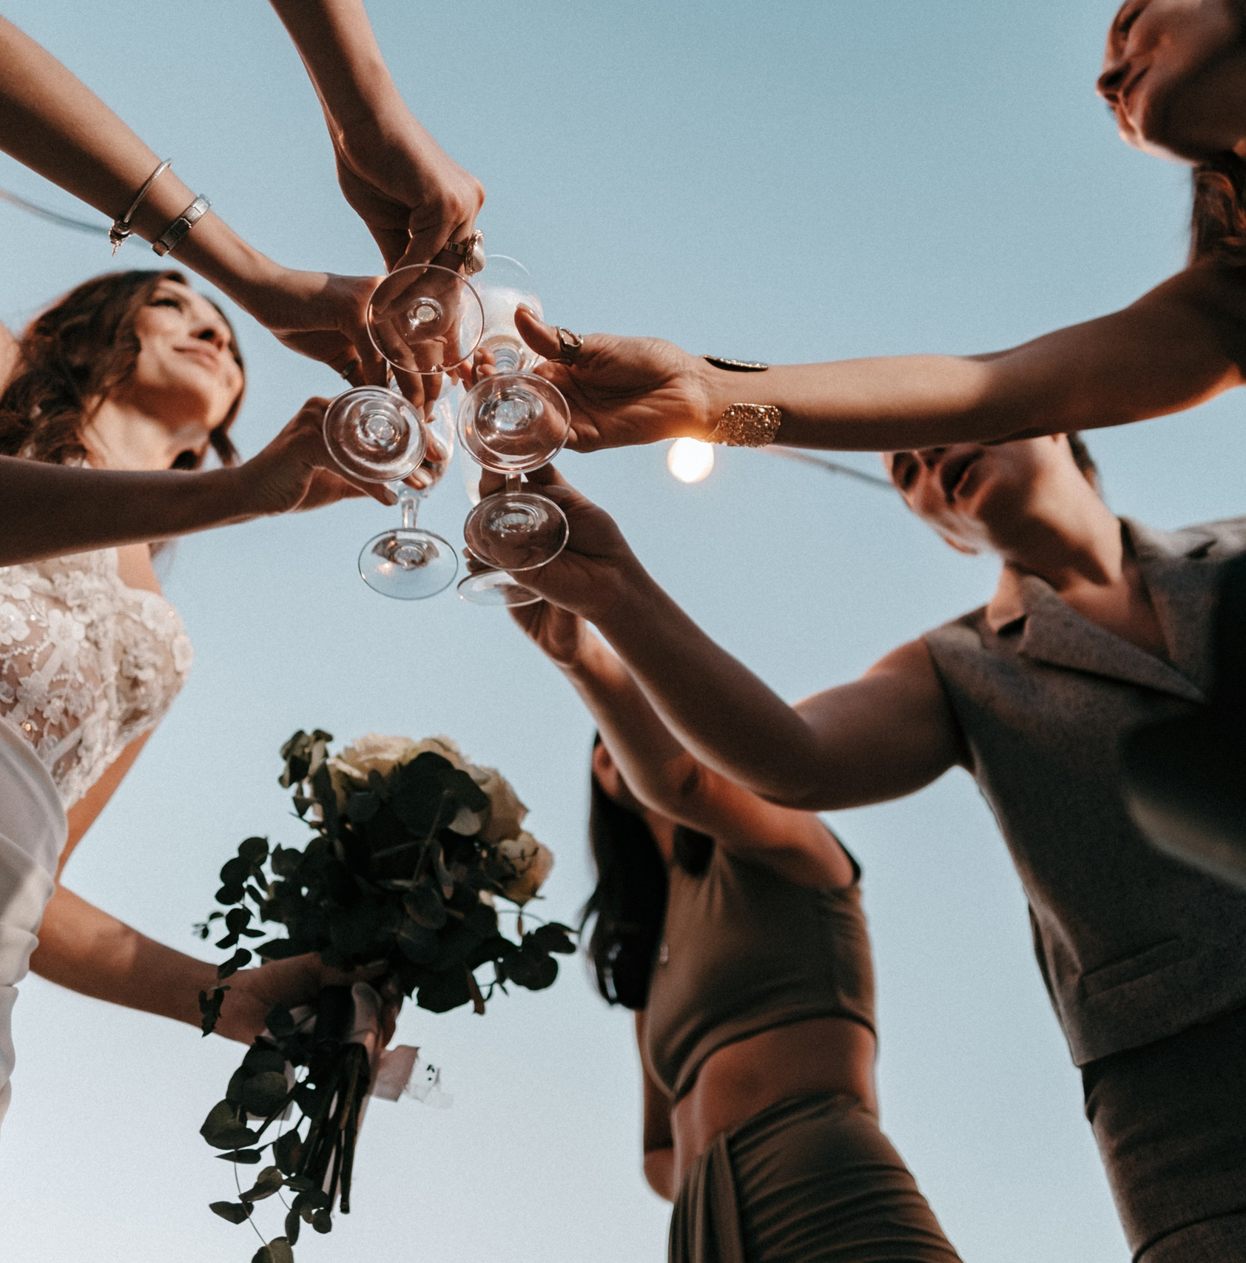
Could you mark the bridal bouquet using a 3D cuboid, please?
[{"bbox_3d":[-0.203,0.293,1.070,0.300,0.430,0.290,22,-54,-9],"label":"bridal bouquet"}]

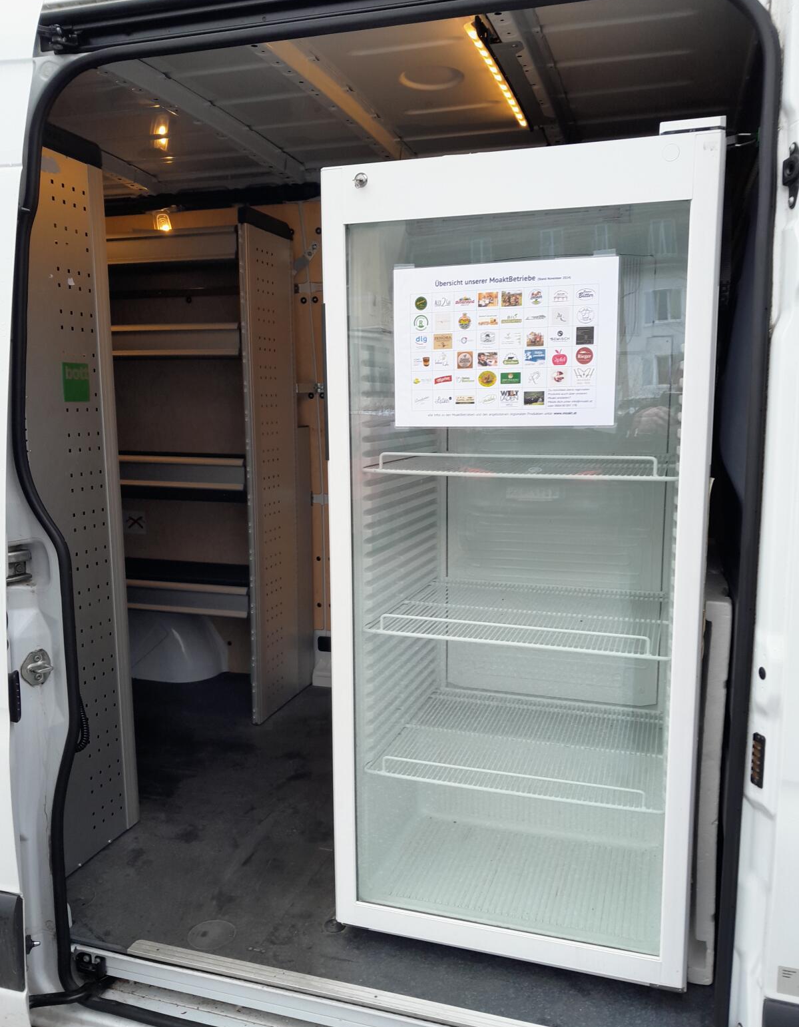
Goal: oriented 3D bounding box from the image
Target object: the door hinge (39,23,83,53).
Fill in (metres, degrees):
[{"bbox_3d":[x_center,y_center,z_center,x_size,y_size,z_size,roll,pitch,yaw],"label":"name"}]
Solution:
[{"bbox_3d":[-0.612,-0.860,1.448,0.063,0.042,0.058,2,8,16],"label":"door hinge"}]

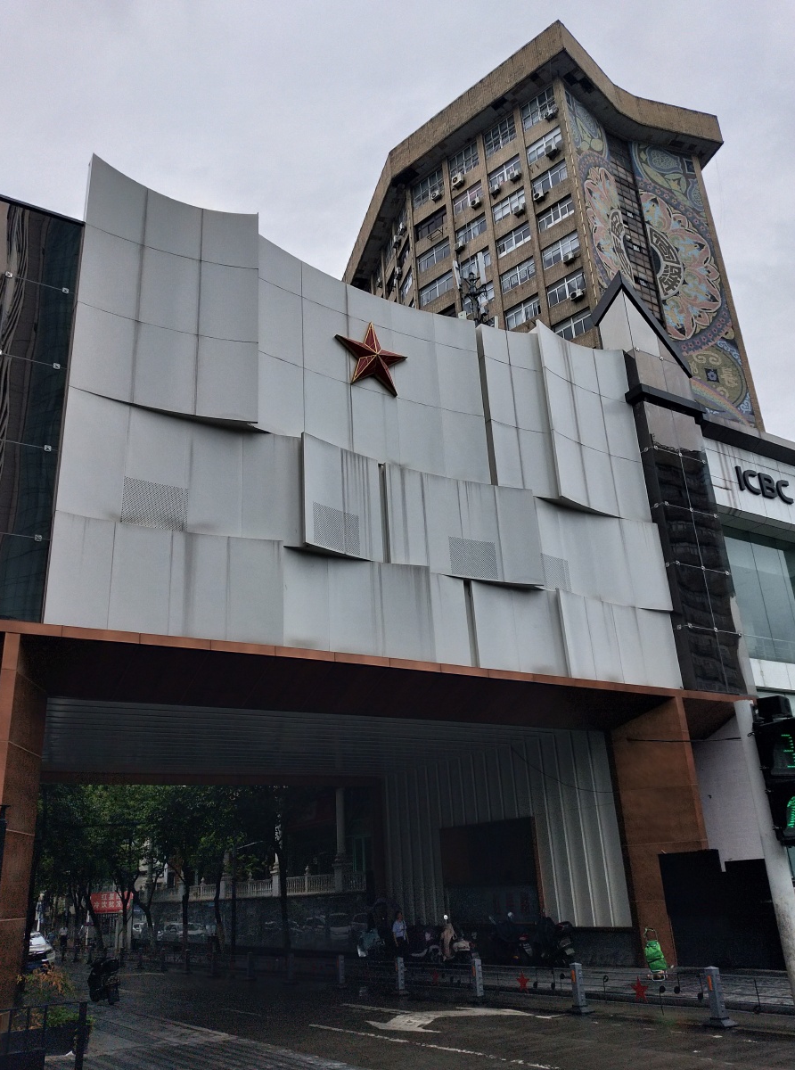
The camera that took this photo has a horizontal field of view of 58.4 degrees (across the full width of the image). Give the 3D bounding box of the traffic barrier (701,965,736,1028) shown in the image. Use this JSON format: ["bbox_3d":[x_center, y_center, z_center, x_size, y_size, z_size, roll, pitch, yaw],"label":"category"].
[{"bbox_3d":[4.795,6.943,10.734,0.330,0.778,0.330,7,-23,-25],"label":"traffic barrier"}]

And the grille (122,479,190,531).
[{"bbox_3d":[-4.783,-0.596,14.107,1.266,1.044,0.050,8,-24,-28],"label":"grille"}]

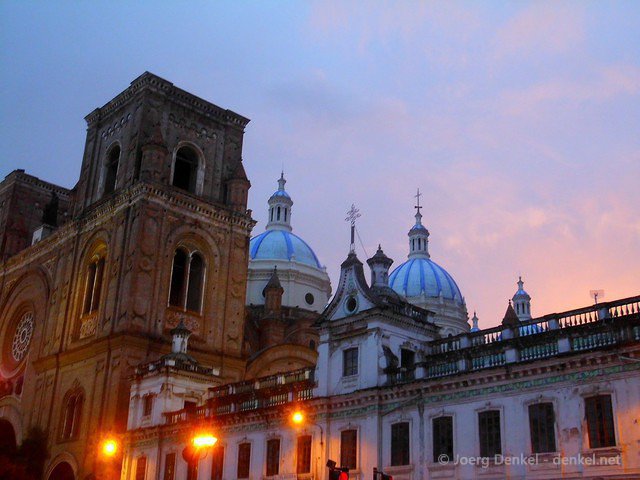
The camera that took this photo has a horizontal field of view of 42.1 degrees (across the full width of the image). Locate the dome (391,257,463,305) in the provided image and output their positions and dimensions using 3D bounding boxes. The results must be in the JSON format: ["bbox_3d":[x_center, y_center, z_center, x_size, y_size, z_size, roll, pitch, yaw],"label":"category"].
[{"bbox_3d":[14.830,6.090,123.500,12.774,7.355,12.774,2,-21,1],"label":"dome"}]

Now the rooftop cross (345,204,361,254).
[{"bbox_3d":[1.870,-0.620,47.320,0.194,3.145,1.355,20,-28,-38],"label":"rooftop cross"}]

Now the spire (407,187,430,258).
[{"bbox_3d":[15.130,-2.560,126.890,3.387,11.613,3.387,2,-21,1],"label":"spire"}]

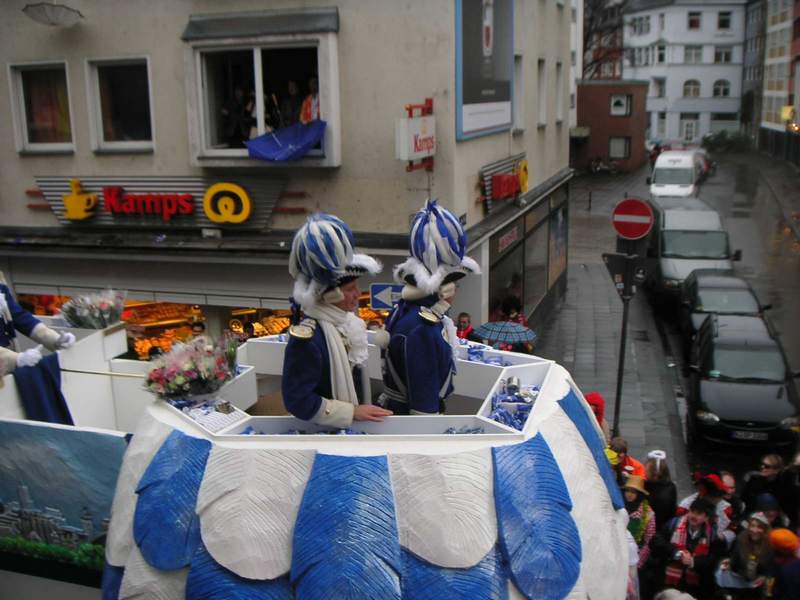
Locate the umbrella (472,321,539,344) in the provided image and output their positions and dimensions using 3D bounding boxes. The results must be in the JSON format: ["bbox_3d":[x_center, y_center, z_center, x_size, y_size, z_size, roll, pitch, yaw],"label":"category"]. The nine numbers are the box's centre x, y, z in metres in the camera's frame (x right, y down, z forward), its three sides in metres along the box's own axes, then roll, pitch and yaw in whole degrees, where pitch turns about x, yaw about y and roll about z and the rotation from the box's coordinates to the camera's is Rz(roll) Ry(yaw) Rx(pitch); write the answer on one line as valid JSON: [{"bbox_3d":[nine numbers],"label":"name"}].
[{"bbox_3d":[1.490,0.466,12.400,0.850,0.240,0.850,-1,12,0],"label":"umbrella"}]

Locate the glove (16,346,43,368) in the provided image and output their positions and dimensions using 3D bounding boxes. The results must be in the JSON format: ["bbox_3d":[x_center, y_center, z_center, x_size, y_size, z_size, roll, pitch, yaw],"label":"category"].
[{"bbox_3d":[-1.941,0.301,4.600,0.120,0.100,0.090,3,14,18],"label":"glove"}]

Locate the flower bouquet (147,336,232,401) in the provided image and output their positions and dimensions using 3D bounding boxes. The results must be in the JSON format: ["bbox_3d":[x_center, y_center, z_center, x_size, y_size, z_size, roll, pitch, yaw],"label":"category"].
[{"bbox_3d":[-1.072,0.350,4.450,0.420,0.260,0.310,-1,12,0],"label":"flower bouquet"}]

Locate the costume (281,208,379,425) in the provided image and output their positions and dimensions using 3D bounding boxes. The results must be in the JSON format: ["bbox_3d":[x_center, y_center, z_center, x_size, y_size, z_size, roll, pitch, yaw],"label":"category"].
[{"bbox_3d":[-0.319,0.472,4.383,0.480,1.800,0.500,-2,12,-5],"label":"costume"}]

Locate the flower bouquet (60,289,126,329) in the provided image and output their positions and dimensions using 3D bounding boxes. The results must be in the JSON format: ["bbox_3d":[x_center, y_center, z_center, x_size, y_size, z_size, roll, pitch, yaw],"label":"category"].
[{"bbox_3d":[-1.815,0.056,5.200,0.360,0.210,0.300,-1,12,0],"label":"flower bouquet"}]

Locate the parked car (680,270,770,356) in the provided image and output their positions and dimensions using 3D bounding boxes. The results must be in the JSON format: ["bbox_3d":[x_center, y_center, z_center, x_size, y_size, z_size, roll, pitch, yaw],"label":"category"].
[{"bbox_3d":[7.025,0.295,19.180,1.700,1.420,4.250,2,12,14],"label":"parked car"}]

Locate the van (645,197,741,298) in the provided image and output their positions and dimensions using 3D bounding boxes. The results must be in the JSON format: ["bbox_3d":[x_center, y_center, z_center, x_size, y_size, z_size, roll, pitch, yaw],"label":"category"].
[{"bbox_3d":[8.235,-1.422,24.918,2.000,2.480,5.300,2,12,14],"label":"van"}]

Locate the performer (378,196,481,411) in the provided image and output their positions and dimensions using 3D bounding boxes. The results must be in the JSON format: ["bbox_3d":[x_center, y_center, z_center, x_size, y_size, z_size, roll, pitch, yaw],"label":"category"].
[{"bbox_3d":[0.190,0.438,4.799,0.450,1.950,0.520,-8,14,-31],"label":"performer"}]

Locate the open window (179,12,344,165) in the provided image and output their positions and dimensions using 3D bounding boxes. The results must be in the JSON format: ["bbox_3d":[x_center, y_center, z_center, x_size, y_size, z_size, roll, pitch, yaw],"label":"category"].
[{"bbox_3d":[-2.028,-3.082,12.993,2.371,2.171,0.420,3,14,18],"label":"open window"}]

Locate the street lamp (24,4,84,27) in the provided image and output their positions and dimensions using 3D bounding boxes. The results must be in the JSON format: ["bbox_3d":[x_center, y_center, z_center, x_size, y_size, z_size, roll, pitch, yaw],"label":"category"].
[{"bbox_3d":[-4.986,-4.103,12.600,0.860,0.290,0.860,3,14,18],"label":"street lamp"}]

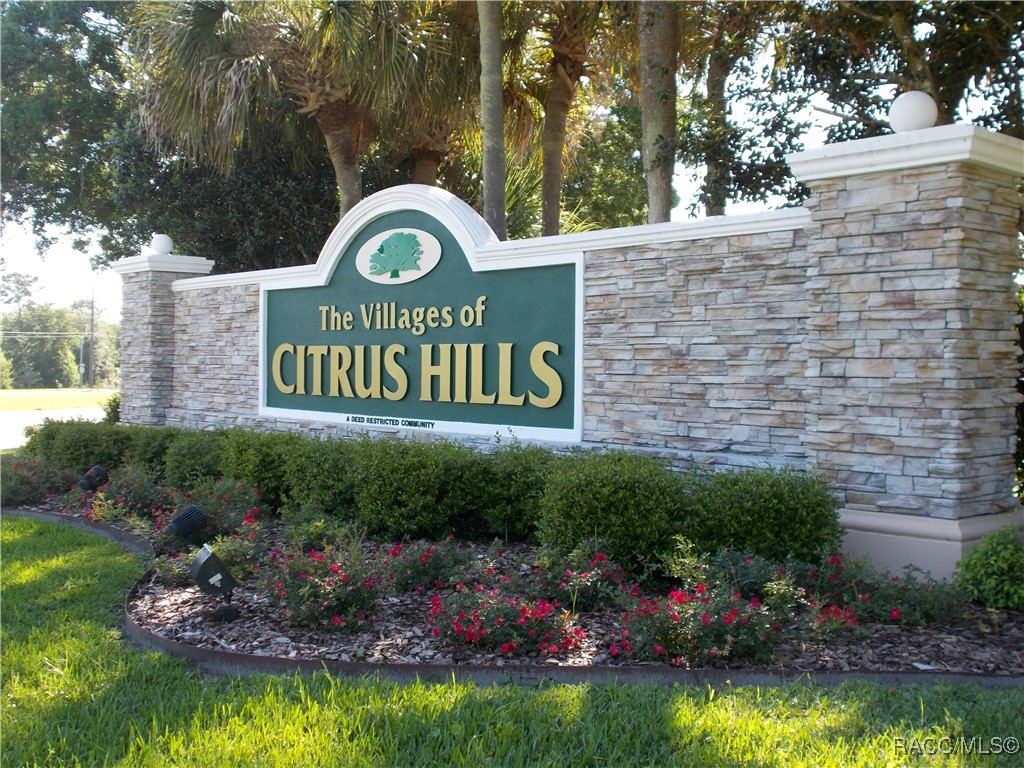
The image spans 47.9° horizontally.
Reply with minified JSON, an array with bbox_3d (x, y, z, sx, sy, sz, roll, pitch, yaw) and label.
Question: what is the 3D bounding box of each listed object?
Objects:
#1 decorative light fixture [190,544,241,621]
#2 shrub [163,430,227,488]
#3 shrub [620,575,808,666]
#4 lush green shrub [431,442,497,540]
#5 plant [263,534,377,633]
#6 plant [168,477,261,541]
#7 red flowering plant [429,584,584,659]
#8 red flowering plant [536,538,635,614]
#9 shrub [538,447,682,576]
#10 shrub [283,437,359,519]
[{"bbox_3d":[-1.753,1.145,6.800,0.250,0.450,0.200,0,1,-37],"label":"decorative light fixture"},{"bbox_3d":[-3.770,0.906,13.700,0.850,0.660,0.900,0,1,-40],"label":"shrub"},{"bbox_3d":[1.081,1.200,6.220,0.970,0.410,0.720,1,1,10],"label":"shrub"},{"bbox_3d":[-0.389,0.875,9.613,0.750,0.775,0.720,-1,1,-40],"label":"lush green shrub"},{"bbox_3d":[-1.083,1.116,6.454,0.650,0.505,0.650,0,1,0],"label":"plant"},{"bbox_3d":[-2.570,1.069,10.000,0.850,0.480,0.750,0,1,-14],"label":"plant"},{"bbox_3d":[-0.019,1.231,6.032,0.780,0.303,0.820,-1,1,-40],"label":"red flowering plant"},{"bbox_3d":[0.460,1.173,7.220,0.600,0.420,0.550,1,1,4],"label":"red flowering plant"},{"bbox_3d":[0.699,0.899,8.298,1.050,0.786,1.000,0,1,0],"label":"shrub"},{"bbox_3d":[-1.739,0.868,10.586,0.800,0.738,0.850,-1,1,-40],"label":"shrub"}]

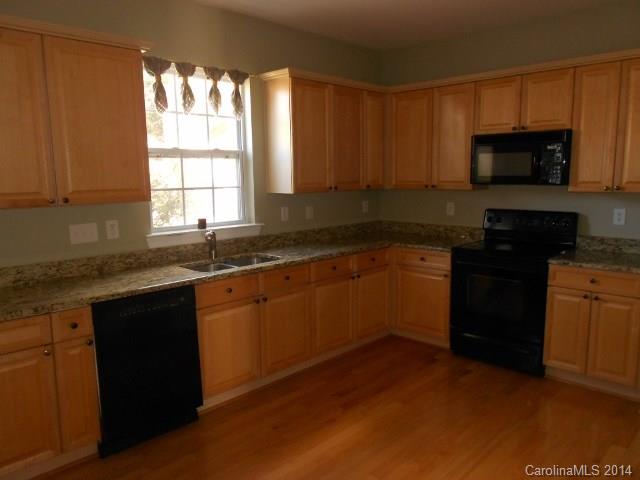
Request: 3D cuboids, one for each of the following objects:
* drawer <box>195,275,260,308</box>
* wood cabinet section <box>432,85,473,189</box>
[{"bbox_3d":[-0.732,0.309,3.266,0.420,0.162,0.495,7,11,44],"label":"drawer"},{"bbox_3d":[1.276,-0.904,4.315,0.402,0.897,0.330,7,10,44],"label":"wood cabinet section"}]

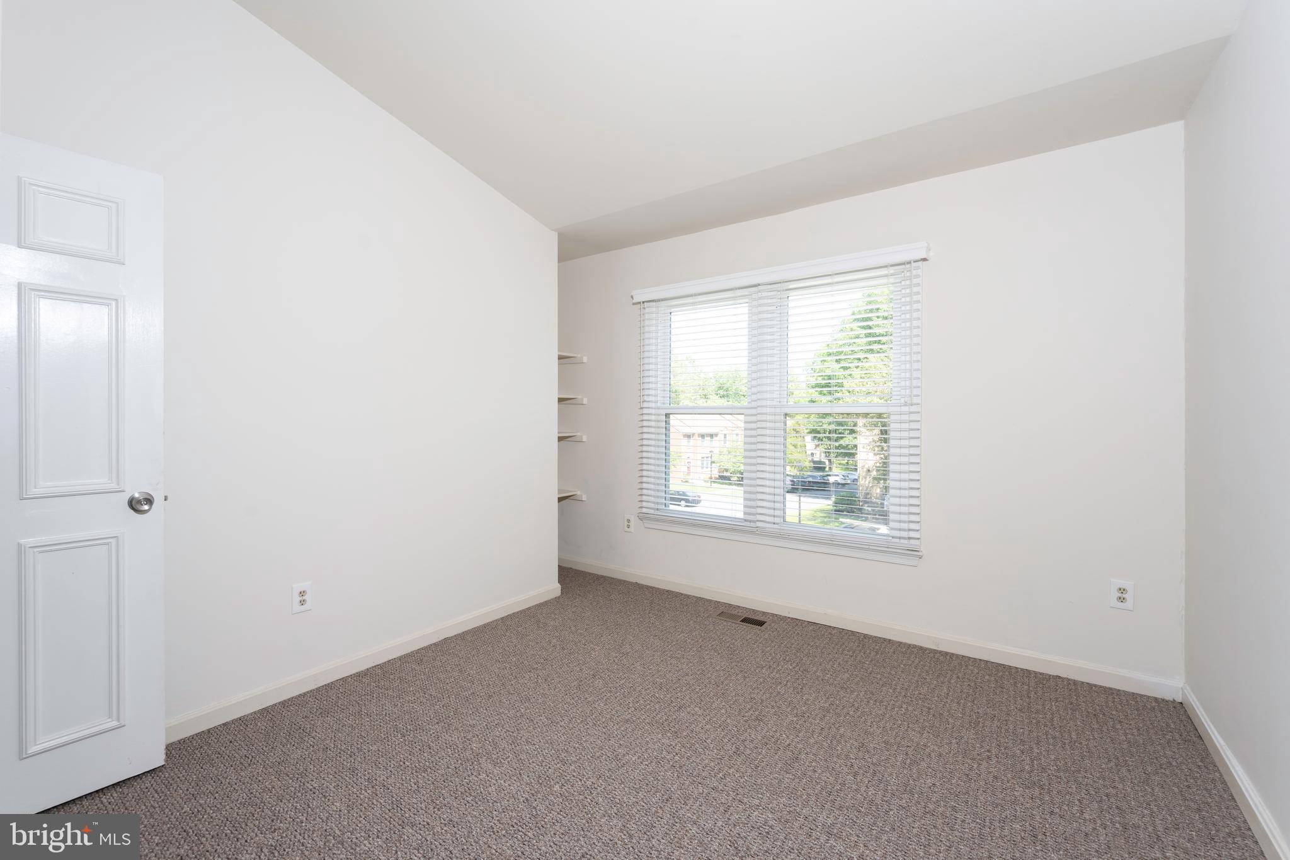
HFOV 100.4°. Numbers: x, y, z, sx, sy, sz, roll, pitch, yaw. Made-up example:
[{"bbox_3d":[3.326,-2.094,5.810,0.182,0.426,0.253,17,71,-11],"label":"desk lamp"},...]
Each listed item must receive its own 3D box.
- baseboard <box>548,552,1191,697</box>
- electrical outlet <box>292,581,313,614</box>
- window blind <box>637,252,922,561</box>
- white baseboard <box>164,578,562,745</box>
[{"bbox_3d":[0.761,1.074,3.303,3.652,0.086,0.015,1,2,35],"label":"baseboard"},{"bbox_3d":[-1.491,0.731,2.338,0.010,0.124,0.079,1,1,35],"label":"electrical outlet"},{"bbox_3d":[0.694,-0.163,3.288,1.804,1.590,0.080,1,1,35],"label":"window blind"},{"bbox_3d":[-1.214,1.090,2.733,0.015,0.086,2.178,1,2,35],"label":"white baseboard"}]

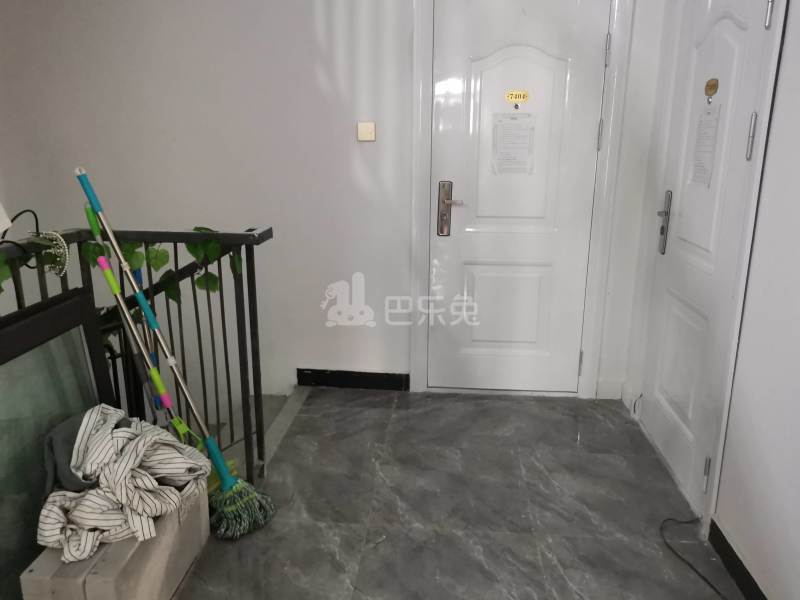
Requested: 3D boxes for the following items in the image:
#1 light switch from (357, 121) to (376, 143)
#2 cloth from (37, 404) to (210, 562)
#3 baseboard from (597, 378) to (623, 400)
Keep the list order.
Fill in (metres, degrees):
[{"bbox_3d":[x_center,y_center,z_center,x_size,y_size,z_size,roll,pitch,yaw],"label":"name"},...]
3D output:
[{"bbox_3d":[-0.164,-0.830,3.071,0.087,0.090,0.014,1,15,5],"label":"light switch"},{"bbox_3d":[-0.830,0.511,1.866,0.380,0.280,0.520,1,15,5],"label":"cloth"},{"bbox_3d":[1.111,0.473,3.291,0.131,0.113,0.015,1,15,5],"label":"baseboard"}]

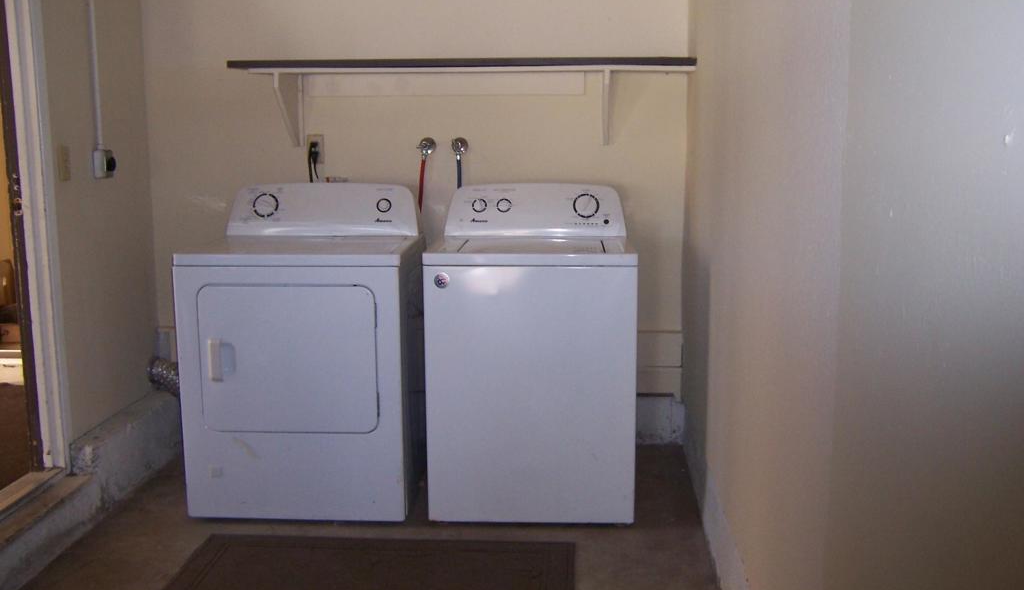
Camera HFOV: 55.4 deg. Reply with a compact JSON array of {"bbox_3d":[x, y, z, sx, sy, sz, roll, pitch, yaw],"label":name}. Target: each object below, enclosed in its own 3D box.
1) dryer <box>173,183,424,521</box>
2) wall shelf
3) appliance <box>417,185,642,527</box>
[{"bbox_3d":[-0.712,0.175,3.533,0.738,1.105,0.700,0,10,3],"label":"dryer"},{"bbox_3d":[-0.184,-0.731,3.743,1.720,0.317,0.290,0,10,2],"label":"wall shelf"},{"bbox_3d":[0.076,0.172,3.533,0.695,1.105,0.680,0,10,3],"label":"appliance"}]

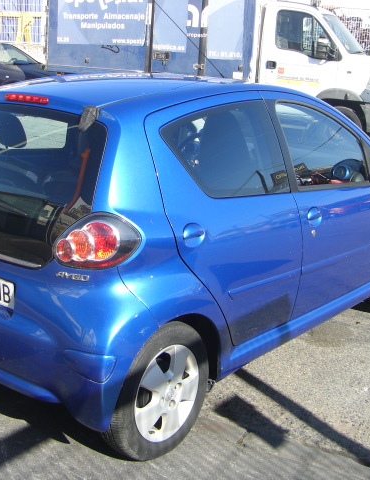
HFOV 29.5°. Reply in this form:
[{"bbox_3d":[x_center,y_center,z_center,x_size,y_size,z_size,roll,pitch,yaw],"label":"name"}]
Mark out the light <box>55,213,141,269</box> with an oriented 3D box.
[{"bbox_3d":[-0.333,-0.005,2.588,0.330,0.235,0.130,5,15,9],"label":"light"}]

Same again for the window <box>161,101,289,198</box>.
[{"bbox_3d":[0.189,-0.372,3.038,0.060,0.446,0.843,-6,6,41],"label":"window"}]

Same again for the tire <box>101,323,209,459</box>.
[{"bbox_3d":[-0.121,0.600,2.866,0.165,0.562,0.565,14,19,38],"label":"tire"}]

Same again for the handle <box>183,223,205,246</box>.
[{"bbox_3d":[0.035,-0.016,2.725,0.035,0.100,0.125,14,19,38],"label":"handle"}]

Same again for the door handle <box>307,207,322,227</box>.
[{"bbox_3d":[0.632,-0.108,3.441,0.035,0.105,0.125,14,19,38],"label":"door handle"}]

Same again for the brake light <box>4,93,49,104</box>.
[{"bbox_3d":[-0.660,-0.599,2.966,0.295,0.035,0.040,14,19,38],"label":"brake light"}]

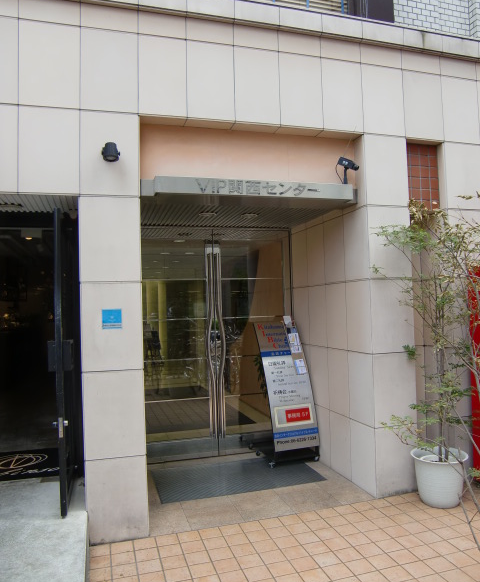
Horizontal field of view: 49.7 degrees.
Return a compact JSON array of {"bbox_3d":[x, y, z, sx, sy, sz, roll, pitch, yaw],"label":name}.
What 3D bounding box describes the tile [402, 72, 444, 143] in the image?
[{"bbox_3d":[1.555,-1.578,4.431,0.388,0.582,0.050,-1,-2,-18],"label":"tile"}]

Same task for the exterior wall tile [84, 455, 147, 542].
[{"bbox_3d":[-0.835,1.424,3.529,0.405,0.574,0.030,-1,-2,-18],"label":"exterior wall tile"}]

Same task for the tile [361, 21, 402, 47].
[{"bbox_3d":[1.166,-2.108,4.263,0.389,0.138,0.050,-1,-2,-18],"label":"tile"}]

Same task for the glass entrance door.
[{"bbox_3d":[-0.234,0.528,5.368,1.670,2.330,0.070,-1,-2,-18],"label":"glass entrance door"}]

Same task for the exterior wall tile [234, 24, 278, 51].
[{"bbox_3d":[0.125,-1.979,4.066,0.373,0.175,0.030,-1,-2,-18],"label":"exterior wall tile"}]

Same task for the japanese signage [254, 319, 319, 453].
[{"bbox_3d":[0.475,0.911,5.207,0.475,1.330,0.120,-1,-22,-18],"label":"japanese signage"}]

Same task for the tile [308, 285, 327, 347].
[{"bbox_3d":[0.793,0.250,5.182,0.030,0.603,0.394,-1,-2,-18],"label":"tile"}]

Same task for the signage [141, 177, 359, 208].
[{"bbox_3d":[0.130,-0.788,4.027,1.819,0.123,0.137,-1,-2,-18],"label":"signage"}]

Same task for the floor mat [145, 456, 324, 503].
[{"bbox_3d":[-0.043,1.695,4.721,1.465,0.012,0.840,-1,-3,-18],"label":"floor mat"}]

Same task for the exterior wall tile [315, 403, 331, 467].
[{"bbox_3d":[0.810,1.408,5.041,0.030,0.530,0.388,-1,-2,-18],"label":"exterior wall tile"}]

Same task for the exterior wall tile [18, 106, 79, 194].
[{"bbox_3d":[-1.305,-0.959,3.558,0.395,0.604,0.030,-1,-2,-18],"label":"exterior wall tile"}]

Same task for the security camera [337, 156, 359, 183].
[{"bbox_3d":[0.894,-1.002,4.288,0.180,0.236,0.075,-3,-3,22],"label":"security camera"}]

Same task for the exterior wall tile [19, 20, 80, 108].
[{"bbox_3d":[-1.292,-1.525,3.516,0.391,0.583,0.050,-1,-2,-18],"label":"exterior wall tile"}]

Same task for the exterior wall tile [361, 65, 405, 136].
[{"bbox_3d":[1.210,-1.607,4.393,0.406,0.588,0.030,-1,-2,-18],"label":"exterior wall tile"}]

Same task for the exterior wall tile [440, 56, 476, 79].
[{"bbox_3d":[1.954,-1.985,4.649,0.385,0.167,0.030,-1,-2,-18],"label":"exterior wall tile"}]

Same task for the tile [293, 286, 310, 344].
[{"bbox_3d":[0.671,0.254,5.460,0.050,0.600,0.369,-1,-2,-18],"label":"tile"}]

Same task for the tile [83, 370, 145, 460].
[{"bbox_3d":[-0.861,0.845,3.562,0.411,0.595,0.050,-1,-2,-18],"label":"tile"}]

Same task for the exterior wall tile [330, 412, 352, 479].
[{"bbox_3d":[0.934,1.397,4.709,0.050,0.550,0.384,-1,-2,-18],"label":"exterior wall tile"}]

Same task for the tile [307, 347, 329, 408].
[{"bbox_3d":[0.807,0.848,5.170,0.030,0.594,0.410,-1,-2,-18],"label":"tile"}]

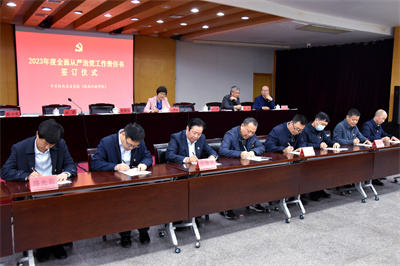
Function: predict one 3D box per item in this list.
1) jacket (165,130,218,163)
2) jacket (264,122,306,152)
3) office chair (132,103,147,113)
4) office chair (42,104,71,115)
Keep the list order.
[{"bbox_3d":[-0.123,0.269,3.842,0.590,0.610,0.700,-4,7,-31],"label":"jacket"},{"bbox_3d":[1.061,0.144,4.447,0.626,0.545,0.545,-3,7,-31],"label":"jacket"},{"bbox_3d":[-1.075,-0.132,6.981,0.550,0.925,0.600,-4,7,-31],"label":"office chair"},{"bbox_3d":[-2.488,-0.040,6.133,0.550,0.918,0.600,-4,7,-31],"label":"office chair"}]

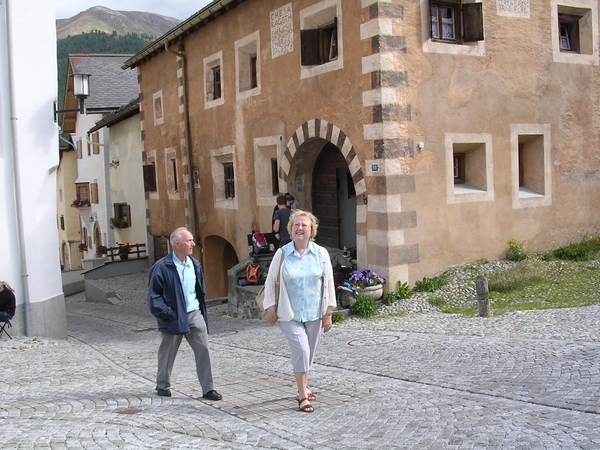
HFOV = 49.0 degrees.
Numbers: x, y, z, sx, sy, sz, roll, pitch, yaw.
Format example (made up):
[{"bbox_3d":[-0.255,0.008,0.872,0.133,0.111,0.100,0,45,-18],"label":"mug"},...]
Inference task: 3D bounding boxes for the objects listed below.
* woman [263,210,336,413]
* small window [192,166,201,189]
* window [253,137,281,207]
[{"bbox_3d":[0.000,0.706,5.500,0.600,1.630,0.440,-3,4,-3],"label":"woman"},{"bbox_3d":[-2.925,-1.324,18.478,0.100,0.607,0.413,-5,5,-30],"label":"small window"},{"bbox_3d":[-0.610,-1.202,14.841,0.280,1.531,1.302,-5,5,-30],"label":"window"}]

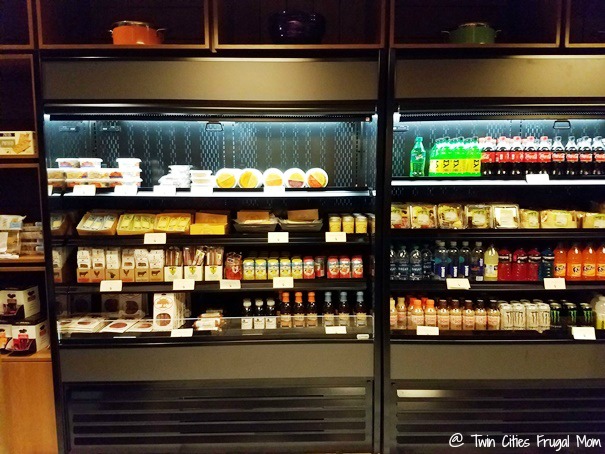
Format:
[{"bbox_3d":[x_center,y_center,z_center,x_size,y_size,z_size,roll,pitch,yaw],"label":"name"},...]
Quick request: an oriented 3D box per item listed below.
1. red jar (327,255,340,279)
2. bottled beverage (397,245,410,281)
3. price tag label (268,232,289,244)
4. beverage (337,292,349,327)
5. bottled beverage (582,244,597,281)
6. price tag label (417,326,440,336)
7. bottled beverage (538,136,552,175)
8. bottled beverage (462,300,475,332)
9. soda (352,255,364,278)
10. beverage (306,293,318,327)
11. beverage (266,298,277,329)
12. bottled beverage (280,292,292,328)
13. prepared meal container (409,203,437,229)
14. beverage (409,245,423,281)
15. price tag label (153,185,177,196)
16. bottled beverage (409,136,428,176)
[{"bbox_3d":[0.181,0.242,2.693,0.066,0.118,0.066,0,5,-1],"label":"red jar"},{"bbox_3d":[0.609,0.215,2.721,0.067,0.205,0.067,0,5,-1],"label":"bottled beverage"},{"bbox_3d":[-0.135,0.062,2.578,0.117,0.062,0.005,0,5,0],"label":"price tag label"},{"bbox_3d":[0.250,0.495,2.740,0.063,0.198,0.063,0,5,0],"label":"beverage"},{"bbox_3d":[1.718,0.209,2.720,0.073,0.225,0.073,0,5,-1],"label":"bottled beverage"},{"bbox_3d":[0.723,0.599,2.607,0.120,0.056,0.004,0,5,-1],"label":"price tag label"},{"bbox_3d":[1.394,-0.405,2.610,0.072,0.233,0.072,0,5,0],"label":"bottled beverage"},{"bbox_3d":[0.991,0.521,2.702,0.065,0.165,0.065,0,5,0],"label":"bottled beverage"},{"bbox_3d":[0.330,0.242,2.709,0.064,0.121,0.064,0,5,-1],"label":"soda"},{"bbox_3d":[0.054,0.467,2.540,0.063,0.193,0.063,0,6,0],"label":"beverage"},{"bbox_3d":[-0.185,0.518,2.712,0.060,0.168,0.060,0,5,0],"label":"beverage"},{"bbox_3d":[-0.100,0.504,2.768,0.066,0.204,0.066,0,5,-1],"label":"bottled beverage"},{"bbox_3d":[0.698,-0.057,2.610,0.148,0.140,0.070,0,0,0],"label":"prepared meal container"},{"bbox_3d":[0.632,0.203,2.530,0.069,0.205,0.069,0,6,0],"label":"beverage"},{"bbox_3d":[-0.774,-0.206,2.552,0.122,0.060,0.005,0,5,0],"label":"price tag label"},{"bbox_3d":[0.672,-0.404,2.633,0.075,0.230,0.075,0,5,0],"label":"bottled beverage"}]

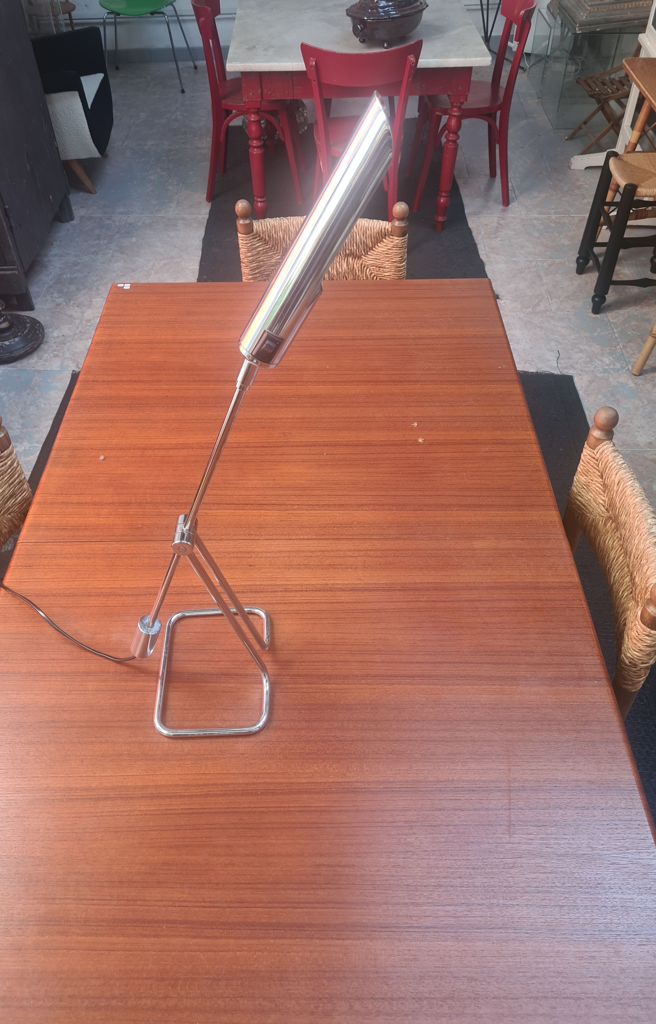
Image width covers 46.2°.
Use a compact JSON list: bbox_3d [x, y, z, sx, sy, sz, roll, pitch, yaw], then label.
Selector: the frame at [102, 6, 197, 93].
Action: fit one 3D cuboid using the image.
[{"bbox_3d":[-1.169,-2.987,4.899,0.540,0.440,0.490,1,47,1],"label":"frame"}]

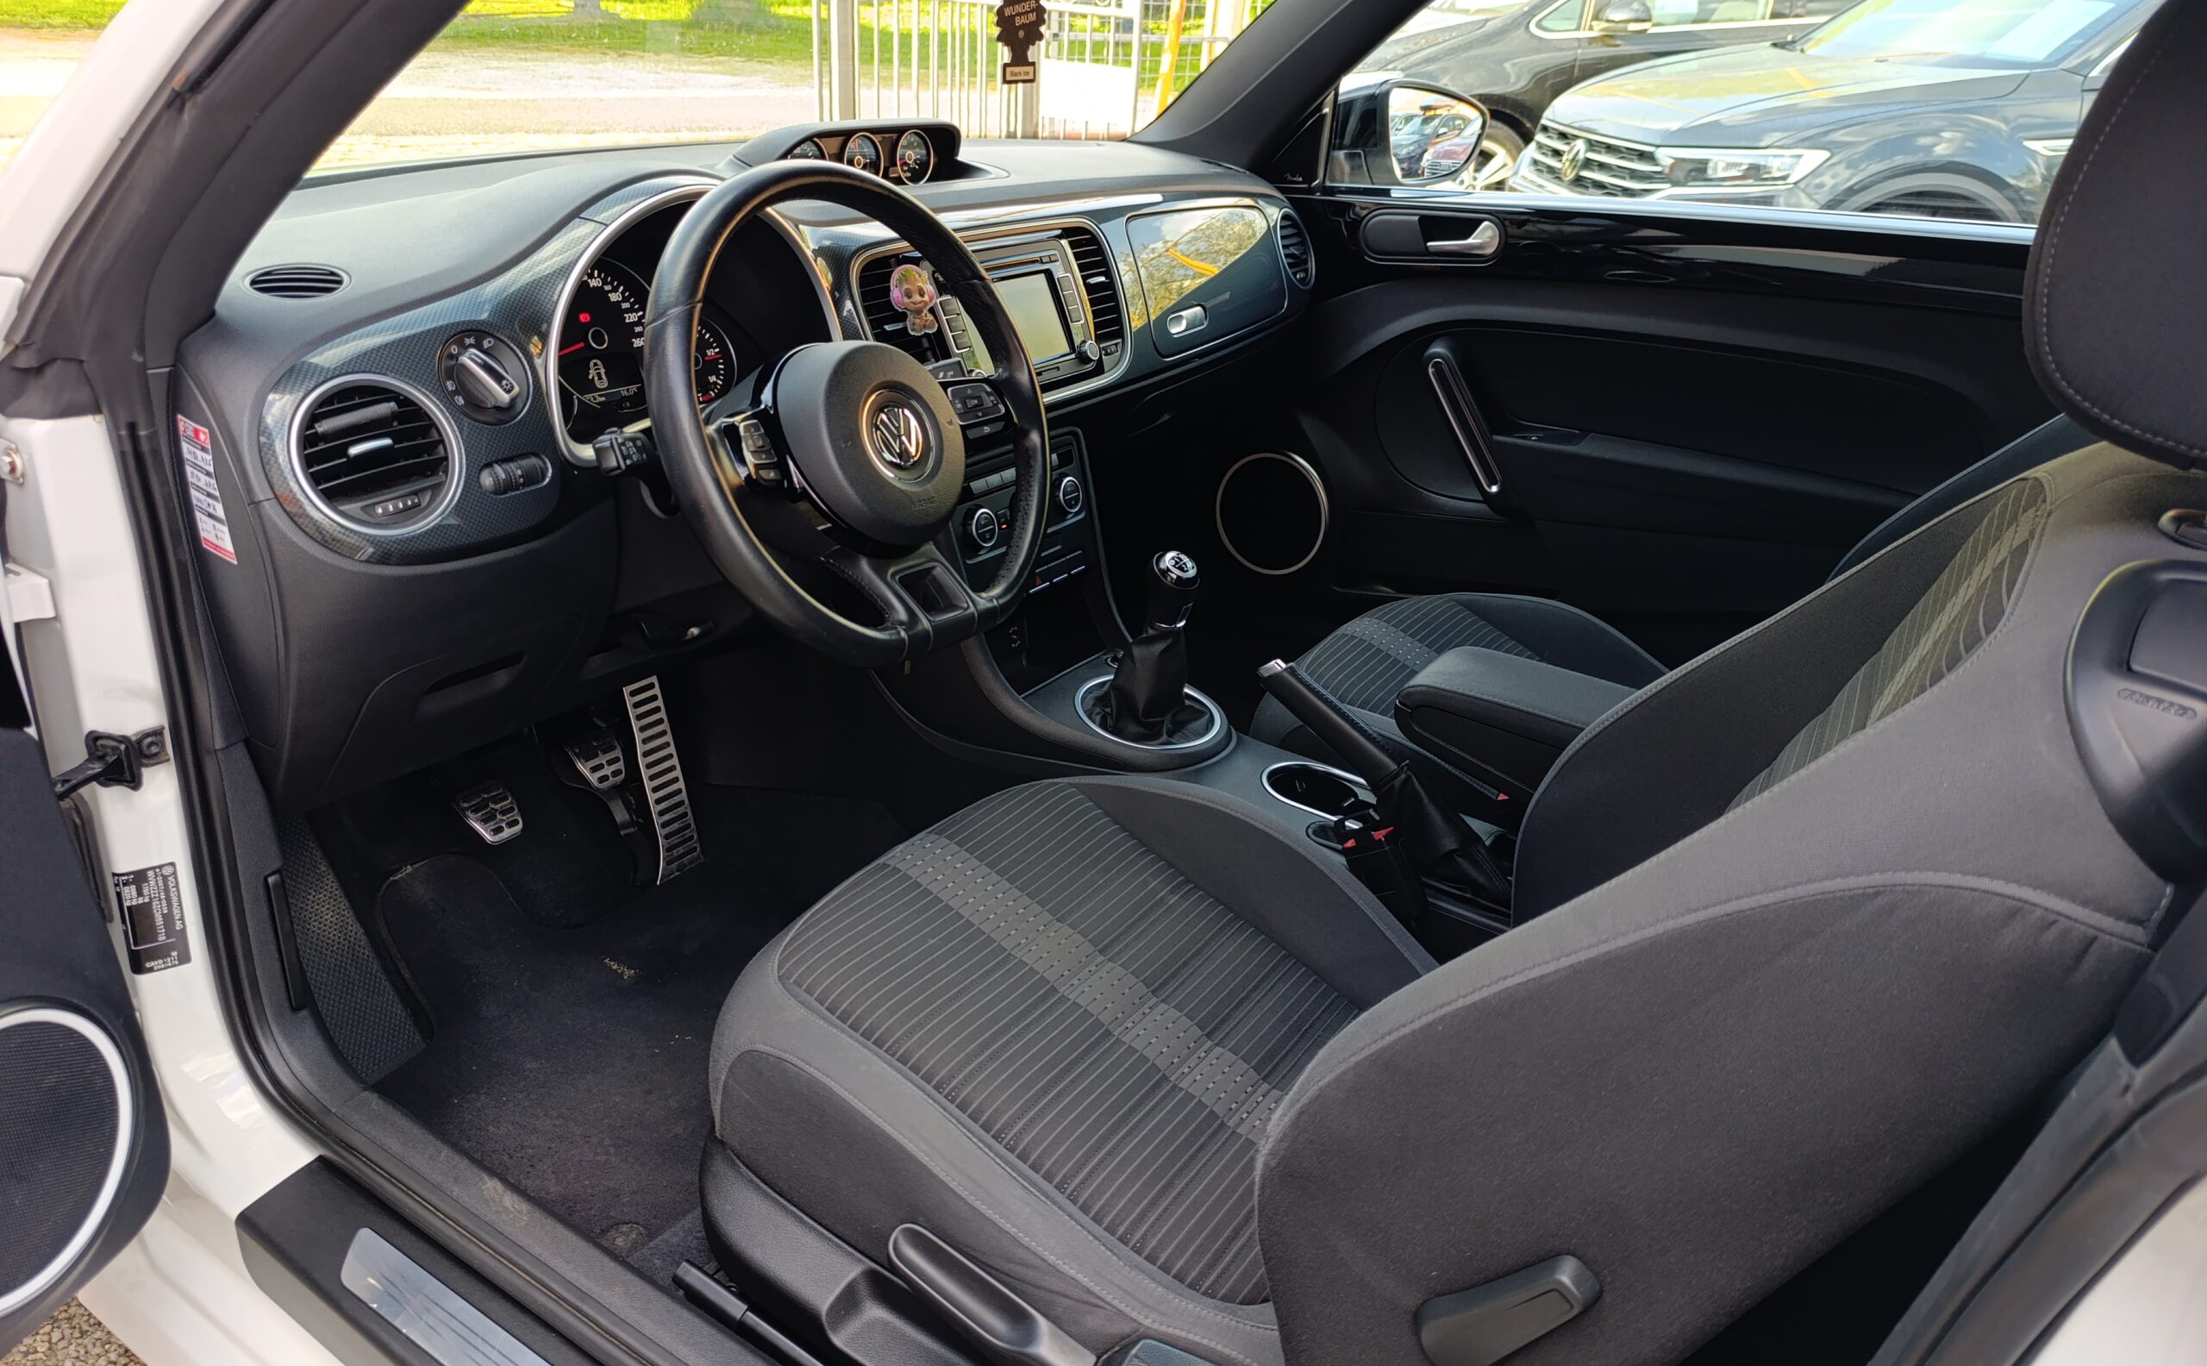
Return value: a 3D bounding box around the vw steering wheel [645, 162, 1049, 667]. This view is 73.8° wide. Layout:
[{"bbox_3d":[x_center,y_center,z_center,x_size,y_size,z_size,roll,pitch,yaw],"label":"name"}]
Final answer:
[{"bbox_3d":[-0.182,-0.198,1.080,0.100,0.360,0.370,-6,16,40],"label":"vw steering wheel"}]

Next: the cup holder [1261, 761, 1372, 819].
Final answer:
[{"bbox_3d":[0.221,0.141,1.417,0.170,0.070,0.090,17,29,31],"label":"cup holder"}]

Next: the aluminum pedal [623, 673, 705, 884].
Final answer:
[{"bbox_3d":[-0.491,0.106,1.621,0.030,0.228,0.048,-1,13,37],"label":"aluminum pedal"}]

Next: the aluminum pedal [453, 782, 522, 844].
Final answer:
[{"bbox_3d":[-0.587,0.125,1.405,0.025,0.051,0.052,-28,1,40],"label":"aluminum pedal"}]

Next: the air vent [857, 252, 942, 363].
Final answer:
[{"bbox_3d":[-0.182,-0.333,1.308,0.035,0.097,0.087,4,22,36],"label":"air vent"}]

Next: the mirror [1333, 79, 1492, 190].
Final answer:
[{"bbox_3d":[0.428,-0.762,2.043,0.220,0.150,0.130,-19,32,-37],"label":"mirror"}]

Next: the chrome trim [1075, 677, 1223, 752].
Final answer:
[{"bbox_3d":[0.046,0.032,1.488,0.150,0.020,0.150,7,30,-4],"label":"chrome trim"}]

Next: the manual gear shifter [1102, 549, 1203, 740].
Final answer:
[{"bbox_3d":[0.050,-0.047,1.449,0.110,0.180,0.100,2,24,-1],"label":"manual gear shifter"}]

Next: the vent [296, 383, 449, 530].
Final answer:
[{"bbox_3d":[-0.470,-0.147,0.943,0.045,0.106,0.106,-6,15,42],"label":"vent"}]

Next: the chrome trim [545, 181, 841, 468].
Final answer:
[{"bbox_3d":[-0.308,-0.291,1.144,0.055,0.205,0.305,2,20,36],"label":"chrome trim"}]

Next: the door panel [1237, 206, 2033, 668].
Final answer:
[{"bbox_3d":[0.652,-0.295,1.853,1.080,0.600,0.140,18,28,30],"label":"door panel"}]

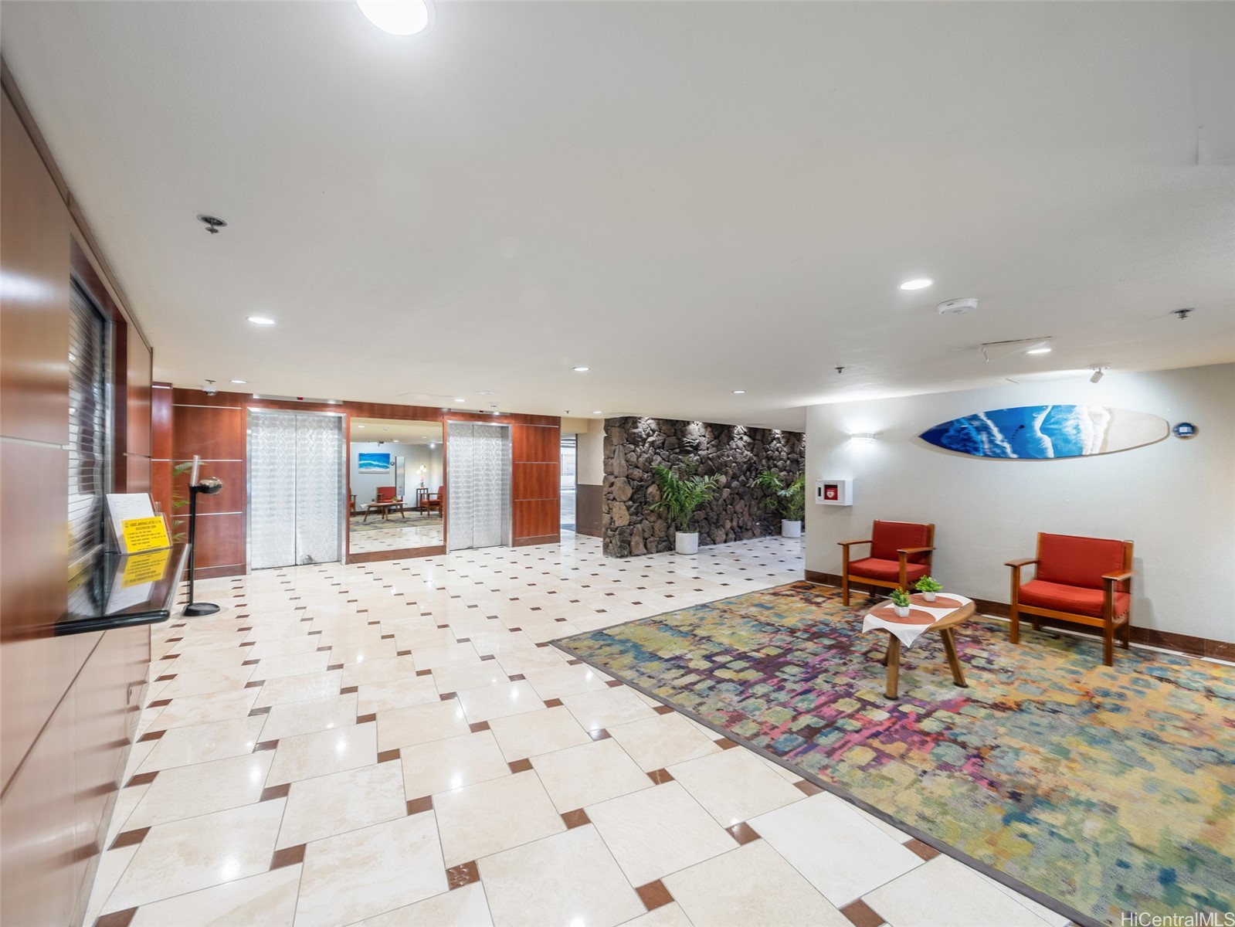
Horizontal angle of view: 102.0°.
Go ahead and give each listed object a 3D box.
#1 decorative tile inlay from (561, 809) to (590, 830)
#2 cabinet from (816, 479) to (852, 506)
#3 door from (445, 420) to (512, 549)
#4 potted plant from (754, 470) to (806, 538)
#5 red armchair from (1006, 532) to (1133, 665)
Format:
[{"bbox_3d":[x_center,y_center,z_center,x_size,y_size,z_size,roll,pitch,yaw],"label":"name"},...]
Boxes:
[{"bbox_3d":[-0.168,1.452,2.037,0.100,0.010,0.100,0,0,-25],"label":"decorative tile inlay"},{"bbox_3d":[2.589,0.348,5.968,0.180,0.300,0.370,1,-1,-39],"label":"cabinet"},{"bbox_3d":[-2.446,0.422,8.720,1.080,2.130,0.120,1,-1,-39],"label":"door"},{"bbox_3d":[3.475,0.822,10.146,1.200,1.400,1.100,1,0,-38],"label":"potted plant"},{"bbox_3d":[3.679,1.046,4.070,0.740,0.860,0.680,1,-1,-39],"label":"red armchair"}]

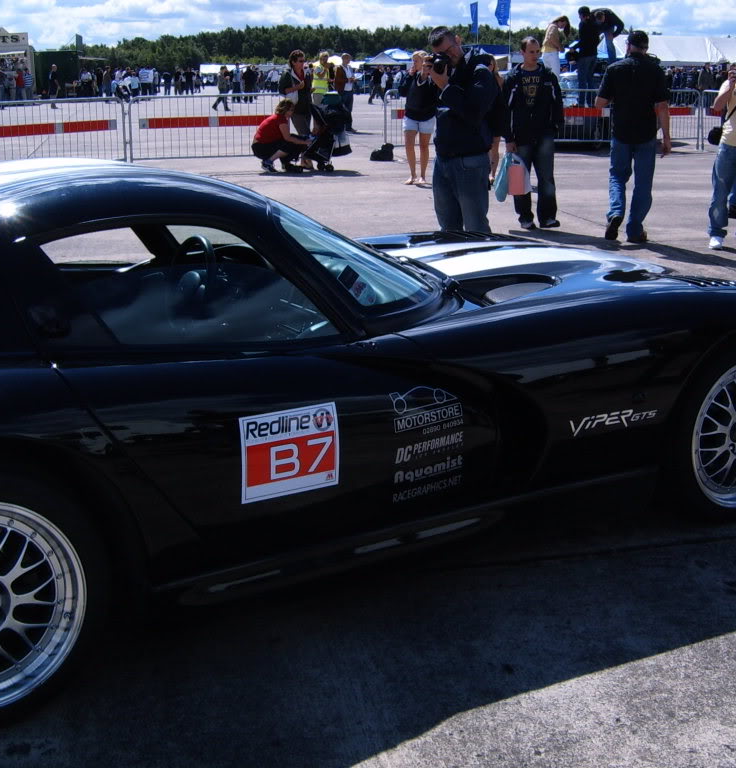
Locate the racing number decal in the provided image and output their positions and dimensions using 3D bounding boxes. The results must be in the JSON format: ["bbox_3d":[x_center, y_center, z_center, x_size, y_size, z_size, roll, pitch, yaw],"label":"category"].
[{"bbox_3d":[-0.208,0.179,2.917,0.277,0.232,0.015,-9,14,-28],"label":"racing number decal"}]

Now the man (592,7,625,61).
[{"bbox_3d":[4.689,-6.697,21.915,0.600,1.310,0.750,11,19,35],"label":"man"}]

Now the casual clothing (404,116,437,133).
[{"bbox_3d":[0.677,-3.424,14.775,0.420,0.260,0.280,1,16,5],"label":"casual clothing"}]

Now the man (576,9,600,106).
[{"bbox_3d":[4.182,-6.249,21.416,0.450,1.820,0.500,-9,18,-29],"label":"man"}]

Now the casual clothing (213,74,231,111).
[{"bbox_3d":[-5.864,-11.709,44.998,0.700,1.500,0.500,1,16,5],"label":"casual clothing"}]

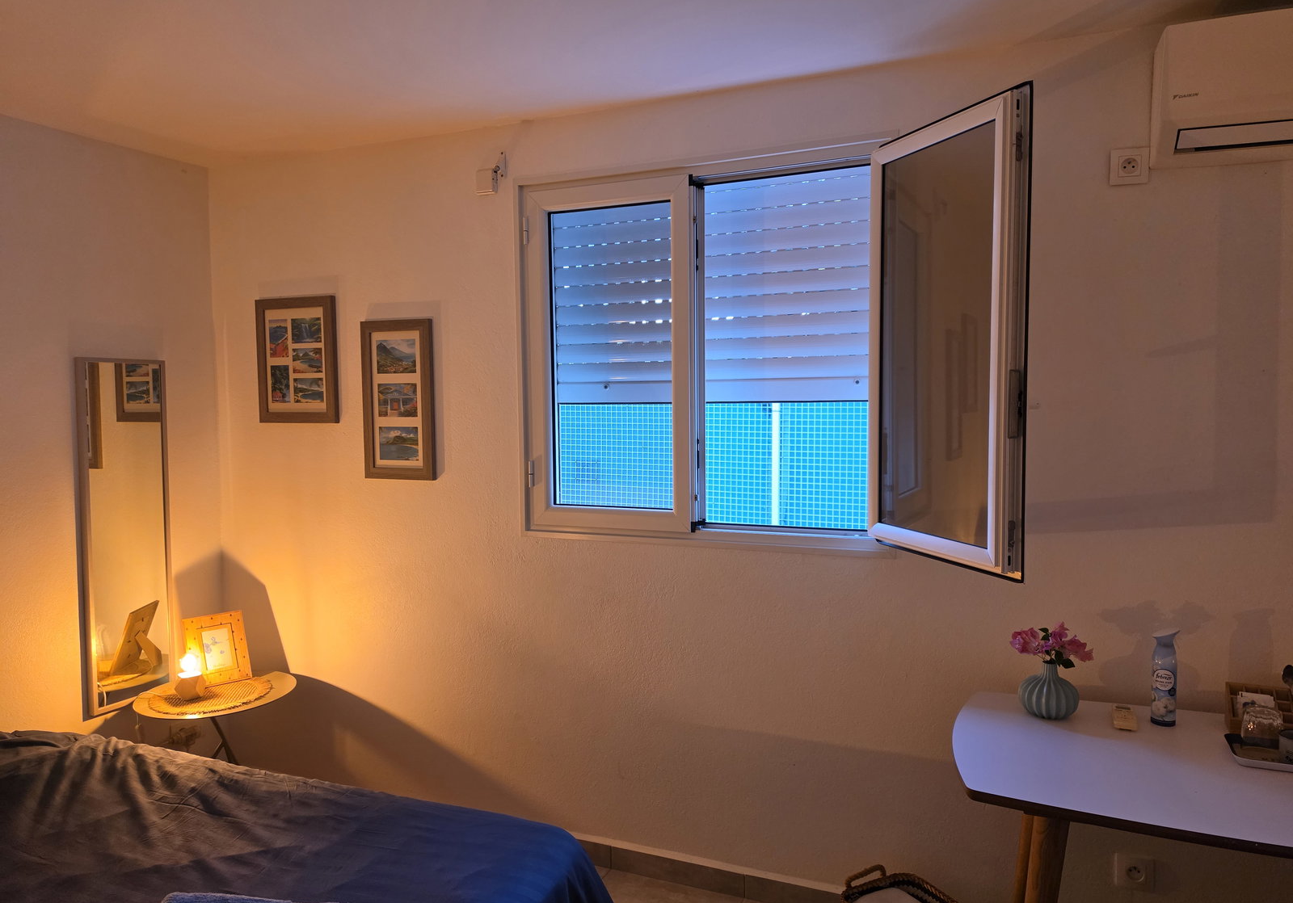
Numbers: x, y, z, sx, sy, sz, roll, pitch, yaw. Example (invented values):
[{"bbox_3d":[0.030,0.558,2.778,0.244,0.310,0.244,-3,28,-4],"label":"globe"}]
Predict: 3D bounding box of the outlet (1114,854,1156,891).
[{"bbox_3d":[1.234,1.068,2.170,0.085,0.085,0.014,1,3,24],"label":"outlet"}]

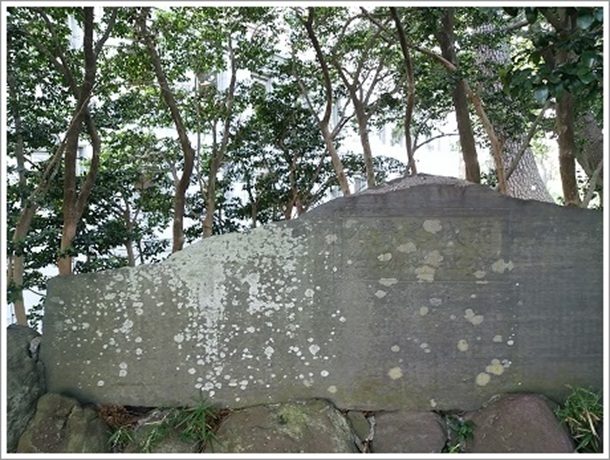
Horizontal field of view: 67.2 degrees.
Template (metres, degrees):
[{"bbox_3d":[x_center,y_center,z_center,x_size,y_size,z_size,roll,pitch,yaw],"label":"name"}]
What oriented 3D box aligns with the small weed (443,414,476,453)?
[{"bbox_3d":[0.824,1.091,2.450,0.175,0.200,0.140,0,-2,0],"label":"small weed"}]

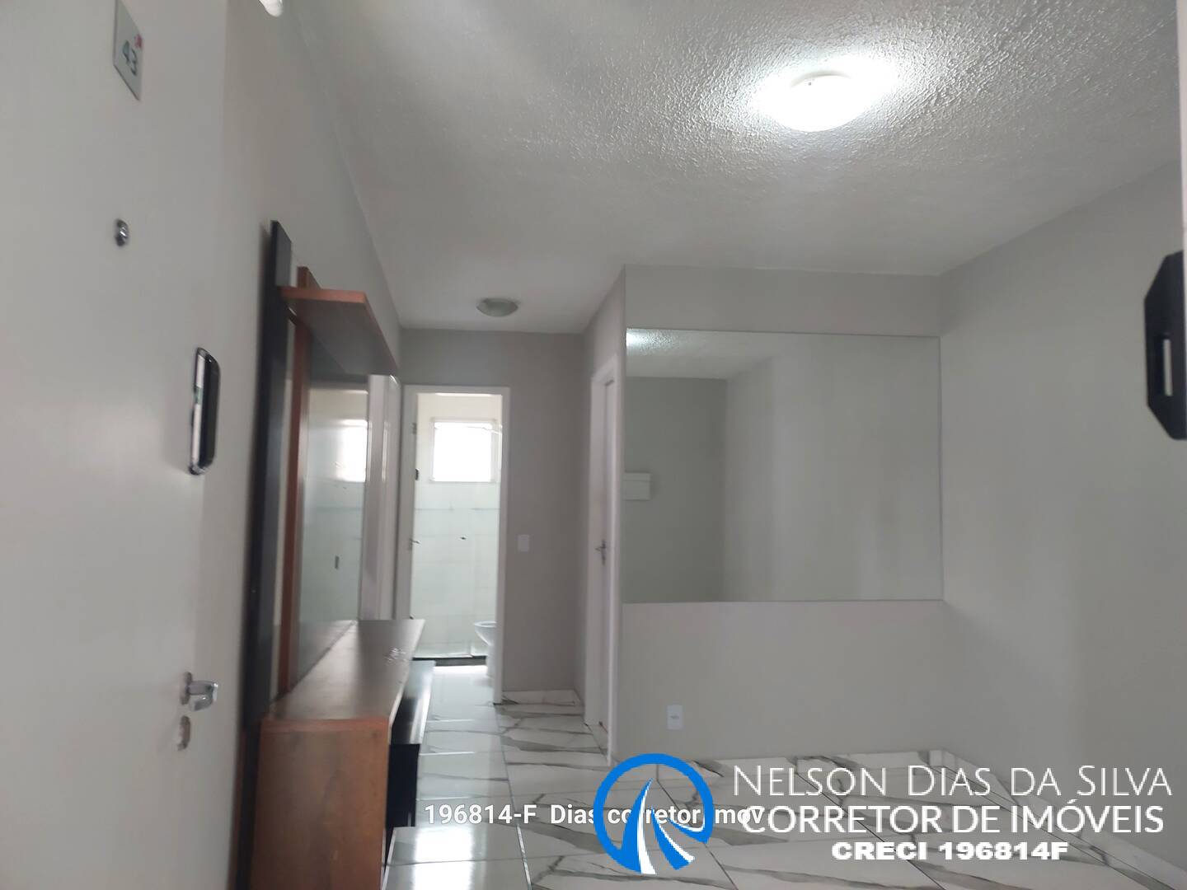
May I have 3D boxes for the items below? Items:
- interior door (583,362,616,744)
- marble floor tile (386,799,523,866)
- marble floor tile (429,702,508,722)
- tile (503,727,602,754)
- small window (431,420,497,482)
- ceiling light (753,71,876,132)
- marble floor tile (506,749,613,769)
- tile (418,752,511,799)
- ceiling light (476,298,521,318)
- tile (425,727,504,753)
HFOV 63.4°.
[{"bbox_3d":[0.074,0.635,5.536,0.090,2.100,0.820,1,-4,-8],"label":"interior door"},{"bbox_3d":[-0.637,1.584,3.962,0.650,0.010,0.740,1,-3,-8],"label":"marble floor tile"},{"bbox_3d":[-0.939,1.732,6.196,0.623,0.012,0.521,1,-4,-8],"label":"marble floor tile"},{"bbox_3d":[-0.249,1.696,5.606,0.578,0.012,0.761,1,-4,-8],"label":"tile"},{"bbox_3d":[-1.178,0.059,8.773,0.600,0.570,0.090,1,-4,-8],"label":"small window"},{"bbox_3d":[0.647,-0.981,2.772,0.300,0.100,0.300,1,-4,-8],"label":"ceiling light"},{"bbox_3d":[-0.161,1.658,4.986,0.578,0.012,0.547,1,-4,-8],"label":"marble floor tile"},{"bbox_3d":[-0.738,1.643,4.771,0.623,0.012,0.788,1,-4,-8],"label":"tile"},{"bbox_3d":[-0.565,-0.804,5.706,0.255,0.090,0.255,1,-4,-8],"label":"ceiling light"},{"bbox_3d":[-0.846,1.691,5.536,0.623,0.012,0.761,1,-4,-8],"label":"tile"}]

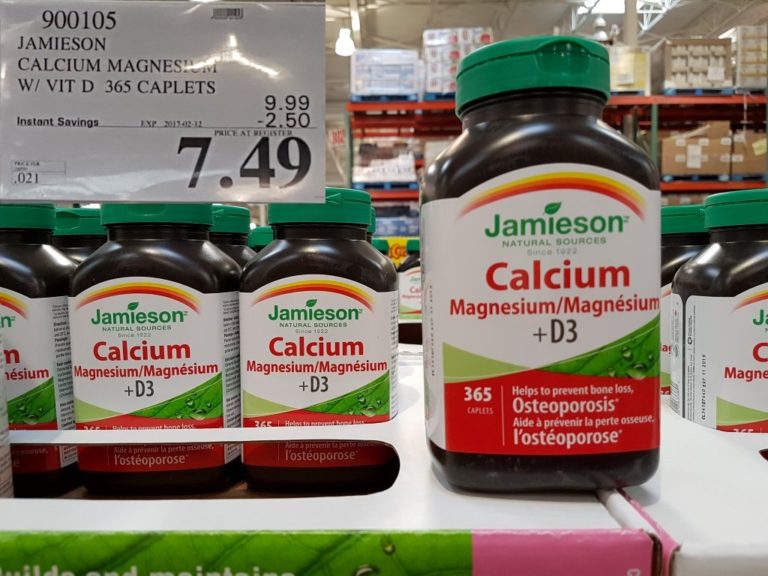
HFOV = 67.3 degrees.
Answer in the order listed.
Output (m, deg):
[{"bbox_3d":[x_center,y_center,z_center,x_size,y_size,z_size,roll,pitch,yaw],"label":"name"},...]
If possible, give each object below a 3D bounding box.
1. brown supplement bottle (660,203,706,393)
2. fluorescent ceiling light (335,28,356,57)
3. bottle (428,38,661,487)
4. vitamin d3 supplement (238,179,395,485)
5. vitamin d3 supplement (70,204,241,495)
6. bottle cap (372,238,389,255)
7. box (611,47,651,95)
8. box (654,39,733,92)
[{"bbox_3d":[0.223,0.024,0.423,0.091,0.167,0.072,-1,3,0],"label":"brown supplement bottle"},{"bbox_3d":[-0.921,-5.874,13.800,0.467,0.650,0.467,-1,3,0],"label":"fluorescent ceiling light"},{"bbox_3d":[0.064,-0.009,0.242,0.091,0.167,0.072,-1,3,2],"label":"bottle"},{"bbox_3d":[-0.036,0.027,0.345,0.091,0.167,0.072,-1,3,1],"label":"vitamin d3 supplement"},{"bbox_3d":[-0.130,0.029,0.342,0.091,0.167,0.072,-1,3,0],"label":"vitamin d3 supplement"},{"bbox_3d":[-0.023,-0.070,0.963,0.061,0.020,0.061,-1,3,0],"label":"bottle cap"},{"bbox_3d":[3.720,-3.514,9.724,1.045,0.710,1.050,-1,3,0],"label":"box"},{"bbox_3d":[5.021,-3.594,9.724,1.064,0.805,1.050,-1,3,0],"label":"box"}]

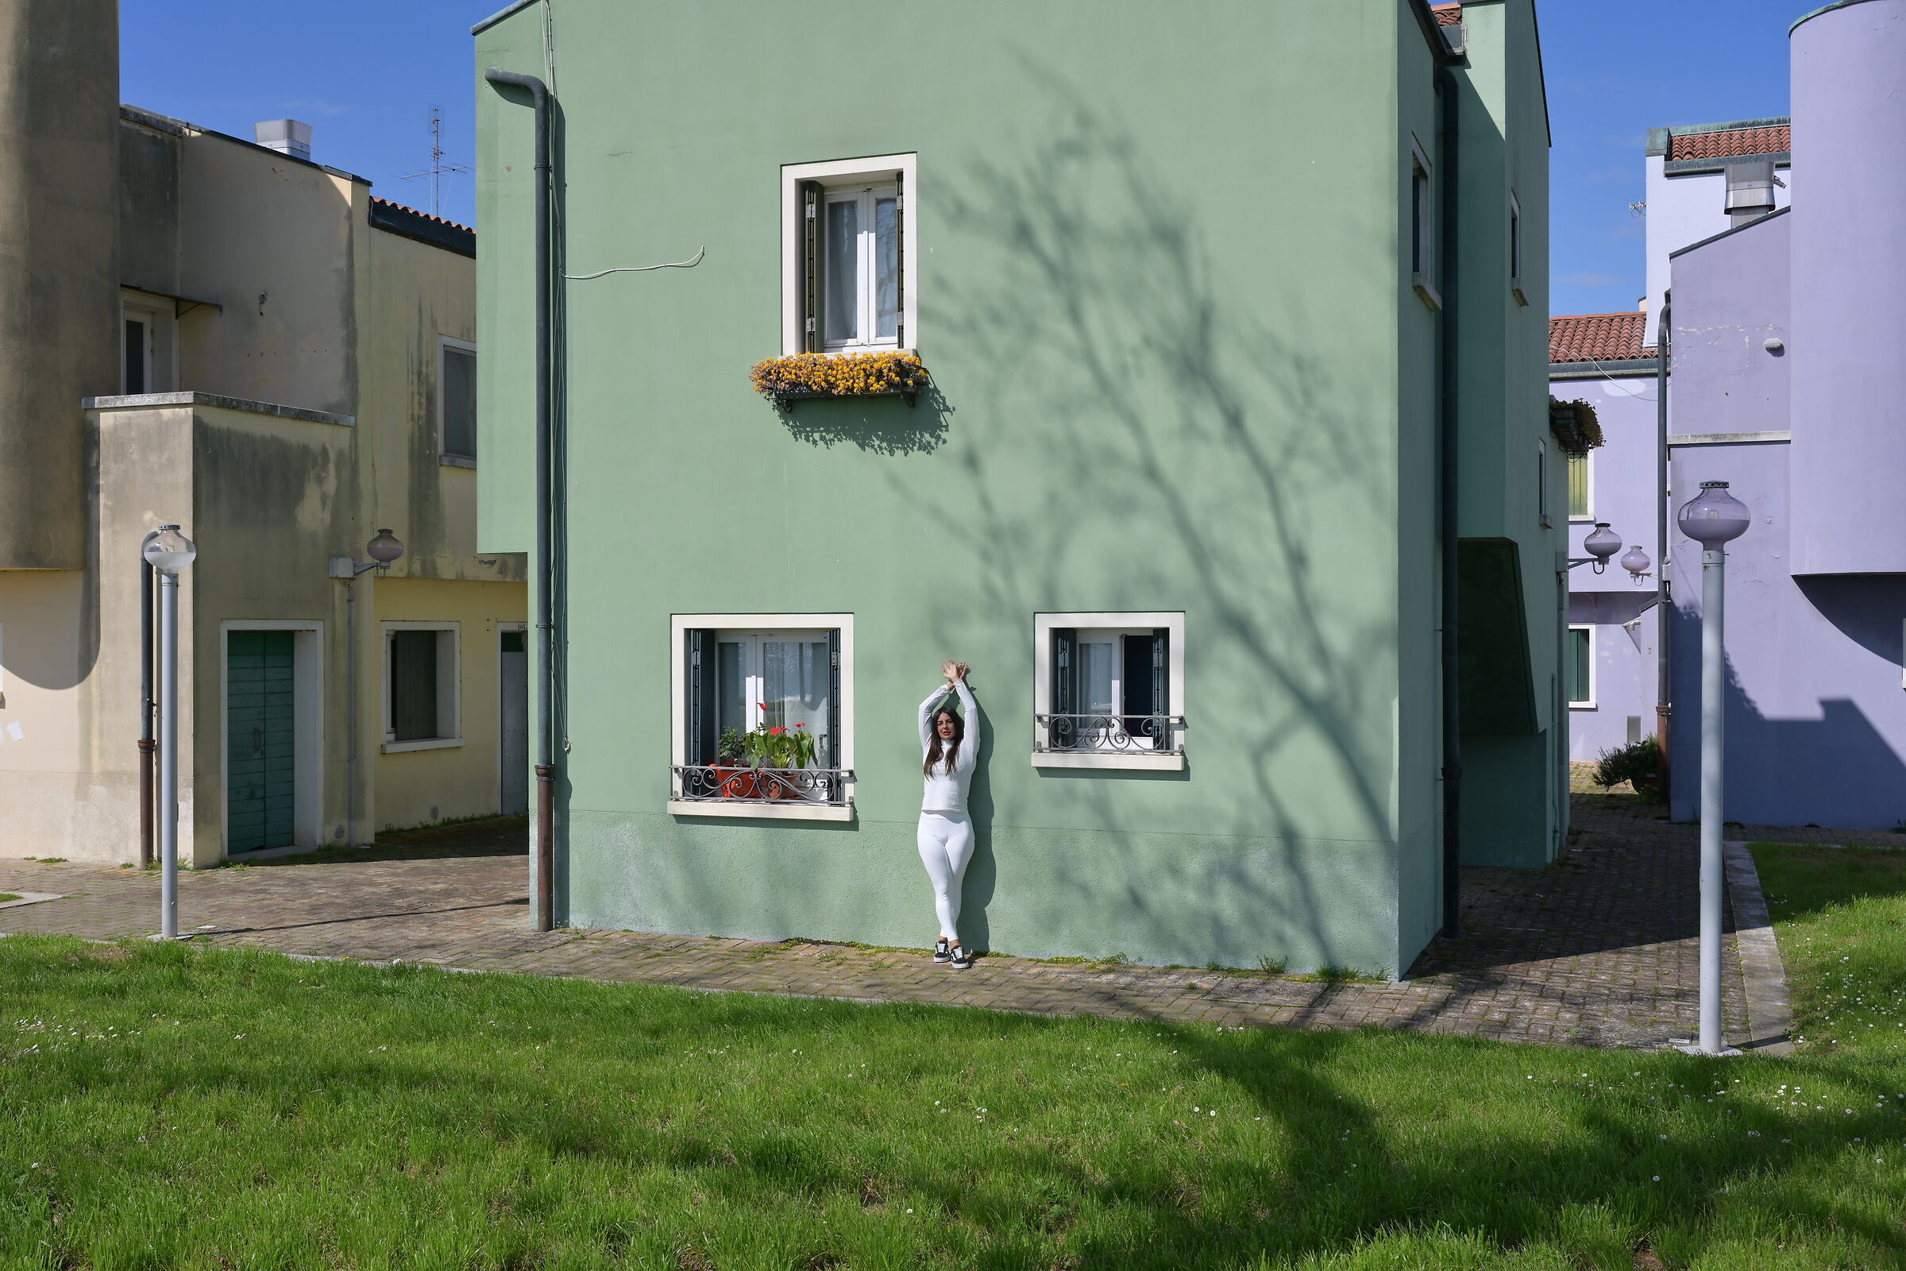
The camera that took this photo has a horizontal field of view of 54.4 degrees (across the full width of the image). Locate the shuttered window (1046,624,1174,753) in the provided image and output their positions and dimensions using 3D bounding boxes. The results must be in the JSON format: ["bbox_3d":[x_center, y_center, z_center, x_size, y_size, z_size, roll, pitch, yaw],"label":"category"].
[{"bbox_3d":[1.036,0.359,11.942,0.816,0.831,0.232,0,0,21],"label":"shuttered window"}]

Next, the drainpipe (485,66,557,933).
[{"bbox_3d":[-3.091,-1.000,13.393,0.558,6.263,0.213,0,0,21],"label":"drainpipe"}]

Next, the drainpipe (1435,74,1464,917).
[{"bbox_3d":[3.460,-0.976,12.912,0.193,6.151,0.142,0,0,21],"label":"drainpipe"}]

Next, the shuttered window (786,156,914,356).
[{"bbox_3d":[-0.680,-2.542,12.616,1.025,1.350,0.183,0,0,21],"label":"shuttered window"}]

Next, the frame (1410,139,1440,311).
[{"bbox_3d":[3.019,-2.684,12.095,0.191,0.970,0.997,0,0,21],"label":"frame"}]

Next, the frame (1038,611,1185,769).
[{"bbox_3d":[1.022,0.359,11.970,1.025,1.005,0.183,0,0,21],"label":"frame"}]

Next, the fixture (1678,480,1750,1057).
[{"bbox_3d":[3.847,0.664,9.401,0.370,2.893,0.370,0,0,21],"label":"fixture"}]

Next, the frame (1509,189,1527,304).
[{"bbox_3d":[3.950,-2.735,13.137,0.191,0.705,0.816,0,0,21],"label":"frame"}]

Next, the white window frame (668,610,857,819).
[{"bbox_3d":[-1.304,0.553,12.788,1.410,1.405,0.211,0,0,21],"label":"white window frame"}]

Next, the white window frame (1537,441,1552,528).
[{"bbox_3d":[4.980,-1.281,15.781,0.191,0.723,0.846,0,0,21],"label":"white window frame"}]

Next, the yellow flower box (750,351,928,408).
[{"bbox_3d":[-0.753,-1.698,12.354,1.193,0.357,0.332,0,0,21],"label":"yellow flower box"}]

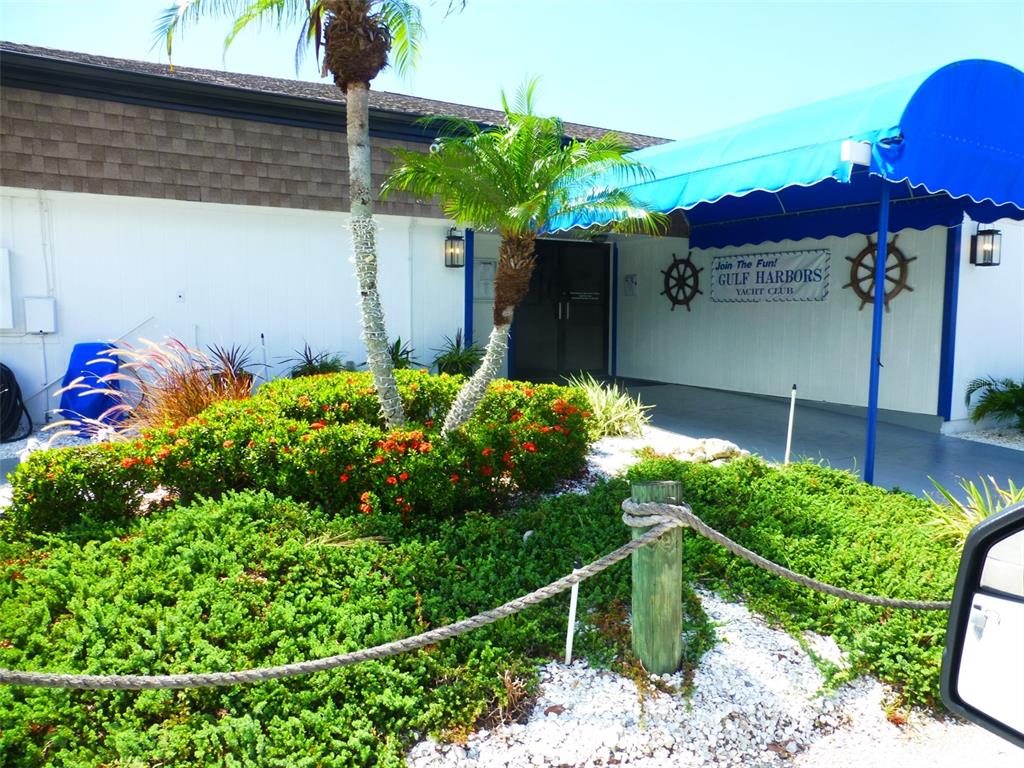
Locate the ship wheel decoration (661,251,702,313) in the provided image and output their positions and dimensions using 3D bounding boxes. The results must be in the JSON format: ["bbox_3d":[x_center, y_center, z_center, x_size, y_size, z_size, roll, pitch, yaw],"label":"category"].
[{"bbox_3d":[2.474,-1.502,10.468,0.070,0.865,0.870,-3,7,-31],"label":"ship wheel decoration"}]

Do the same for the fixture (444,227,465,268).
[{"bbox_3d":[-0.650,-1.509,7.963,0.165,0.430,0.215,-3,7,-31],"label":"fixture"}]

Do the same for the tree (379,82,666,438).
[{"bbox_3d":[0.091,-0.911,5.650,2.150,2.950,2.100,0,6,0],"label":"tree"}]

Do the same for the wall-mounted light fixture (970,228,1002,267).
[{"bbox_3d":[4.787,-1.395,7.173,0.165,0.420,0.215,-3,7,-31],"label":"wall-mounted light fixture"}]

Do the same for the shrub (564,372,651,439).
[{"bbox_3d":[0.921,0.203,6.850,0.830,0.630,0.800,0,6,0],"label":"shrub"}]

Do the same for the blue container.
[{"bbox_3d":[-3.580,0.028,6.014,0.490,0.737,0.450,-3,7,-31],"label":"blue container"}]

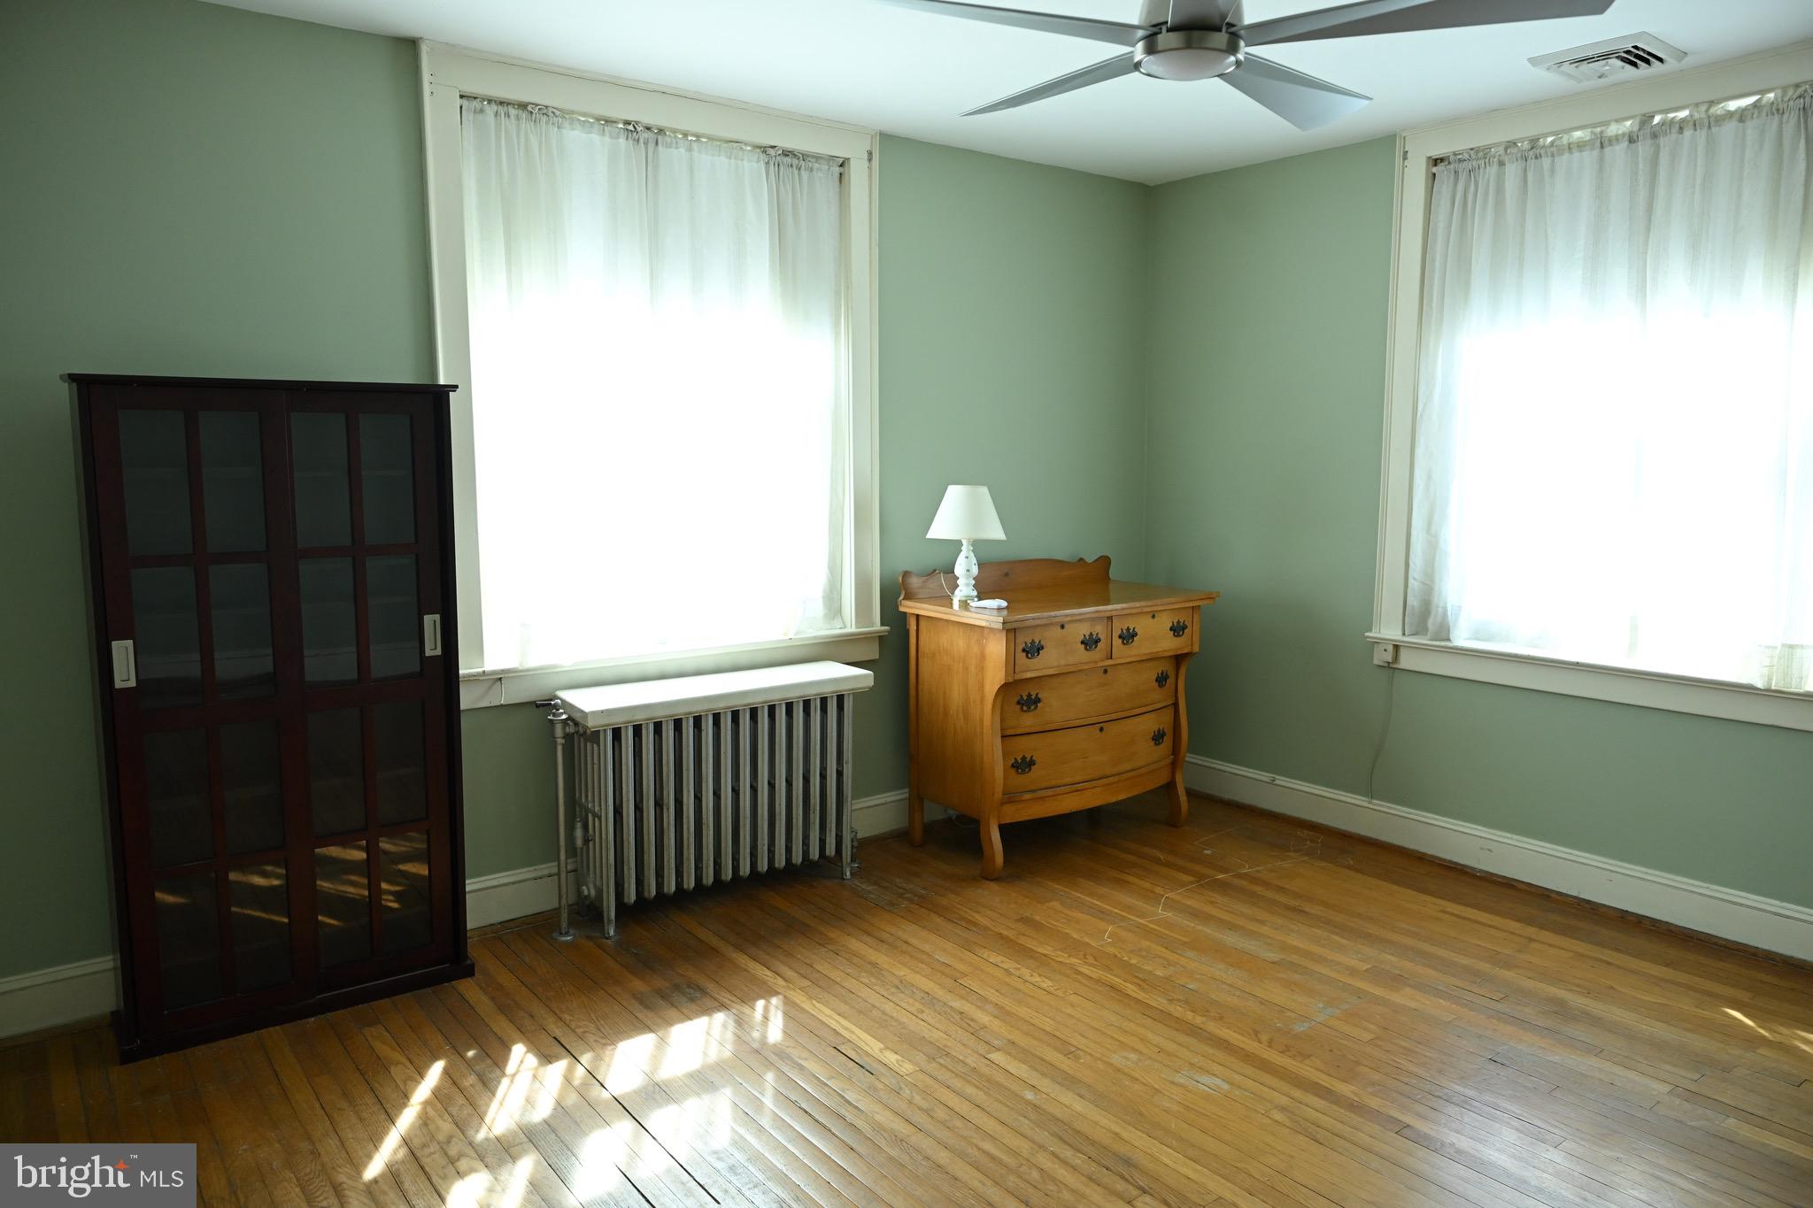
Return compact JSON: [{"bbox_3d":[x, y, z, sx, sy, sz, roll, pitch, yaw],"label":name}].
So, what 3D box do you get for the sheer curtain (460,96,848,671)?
[{"bbox_3d":[-0.731,-0.660,3.825,1.290,1.600,0.070,-5,9,-36],"label":"sheer curtain"}]

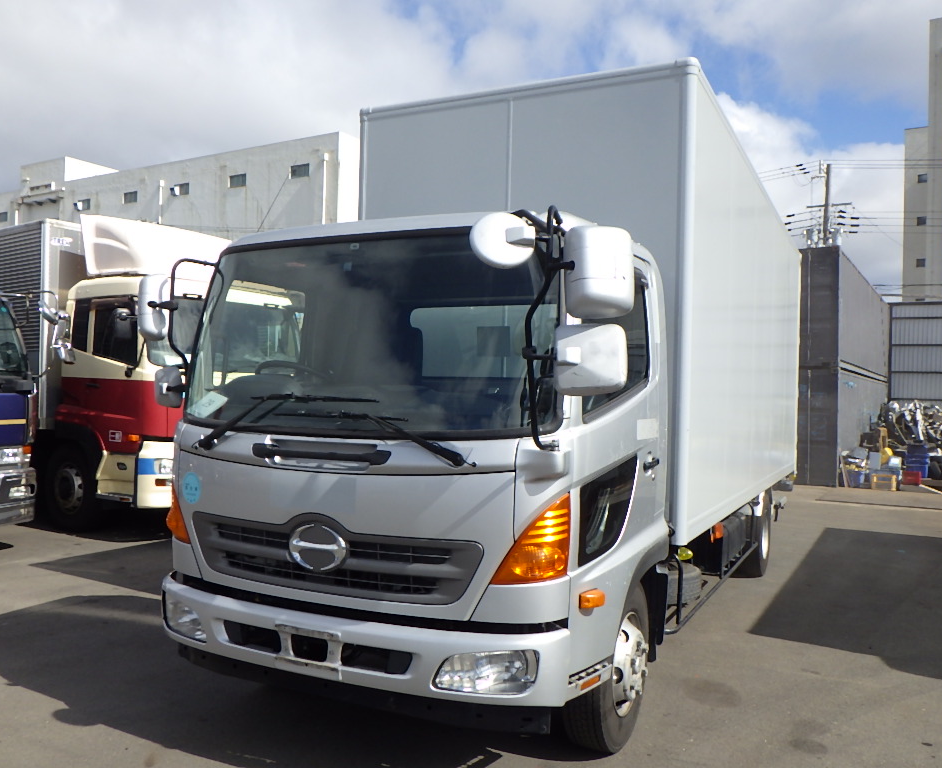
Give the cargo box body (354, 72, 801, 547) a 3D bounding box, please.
[{"bbox_3d":[1.660,-0.385,8.012,2.256,2.728,6.448,1,-1,27],"label":"cargo box body"}]

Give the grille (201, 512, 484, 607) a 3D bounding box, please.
[{"bbox_3d":[-0.642,0.697,3.459,1.485,0.329,0.122,1,-1,27],"label":"grille"}]

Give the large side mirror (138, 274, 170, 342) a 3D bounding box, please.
[{"bbox_3d":[-1.595,-0.379,4.160,0.085,0.338,0.235,3,-2,-44],"label":"large side mirror"}]

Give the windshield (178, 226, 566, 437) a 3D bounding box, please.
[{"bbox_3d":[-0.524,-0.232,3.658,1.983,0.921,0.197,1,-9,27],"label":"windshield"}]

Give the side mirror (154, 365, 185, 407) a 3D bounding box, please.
[{"bbox_3d":[-1.529,0.008,4.201,0.094,0.211,0.188,3,-2,-44],"label":"side mirror"}]

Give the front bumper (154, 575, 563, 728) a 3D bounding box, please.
[{"bbox_3d":[-0.609,1.118,3.544,2.124,0.385,0.310,1,-1,27],"label":"front bumper"}]

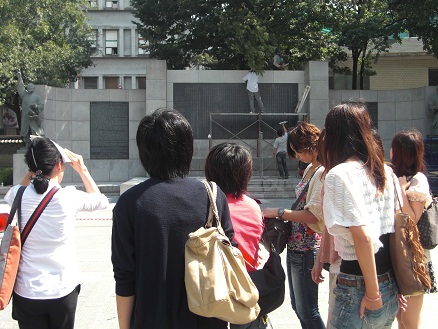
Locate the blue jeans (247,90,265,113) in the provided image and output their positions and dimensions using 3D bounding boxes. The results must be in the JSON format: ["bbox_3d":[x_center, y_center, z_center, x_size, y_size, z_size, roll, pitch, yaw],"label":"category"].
[{"bbox_3d":[1.285,-2.240,20.500,0.560,0.820,0.320,0,1,2],"label":"blue jeans"}]

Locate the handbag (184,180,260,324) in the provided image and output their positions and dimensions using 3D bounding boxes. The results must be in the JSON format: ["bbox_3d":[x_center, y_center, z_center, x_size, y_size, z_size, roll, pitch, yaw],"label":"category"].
[{"bbox_3d":[0.015,0.310,2.050,0.190,0.490,0.310,1,2,30],"label":"handbag"}]

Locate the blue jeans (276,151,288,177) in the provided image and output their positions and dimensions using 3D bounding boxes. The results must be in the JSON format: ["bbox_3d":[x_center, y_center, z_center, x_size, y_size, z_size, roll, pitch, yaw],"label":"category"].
[{"bbox_3d":[2.240,0.000,20.500,0.420,0.950,0.320,0,1,3],"label":"blue jeans"}]

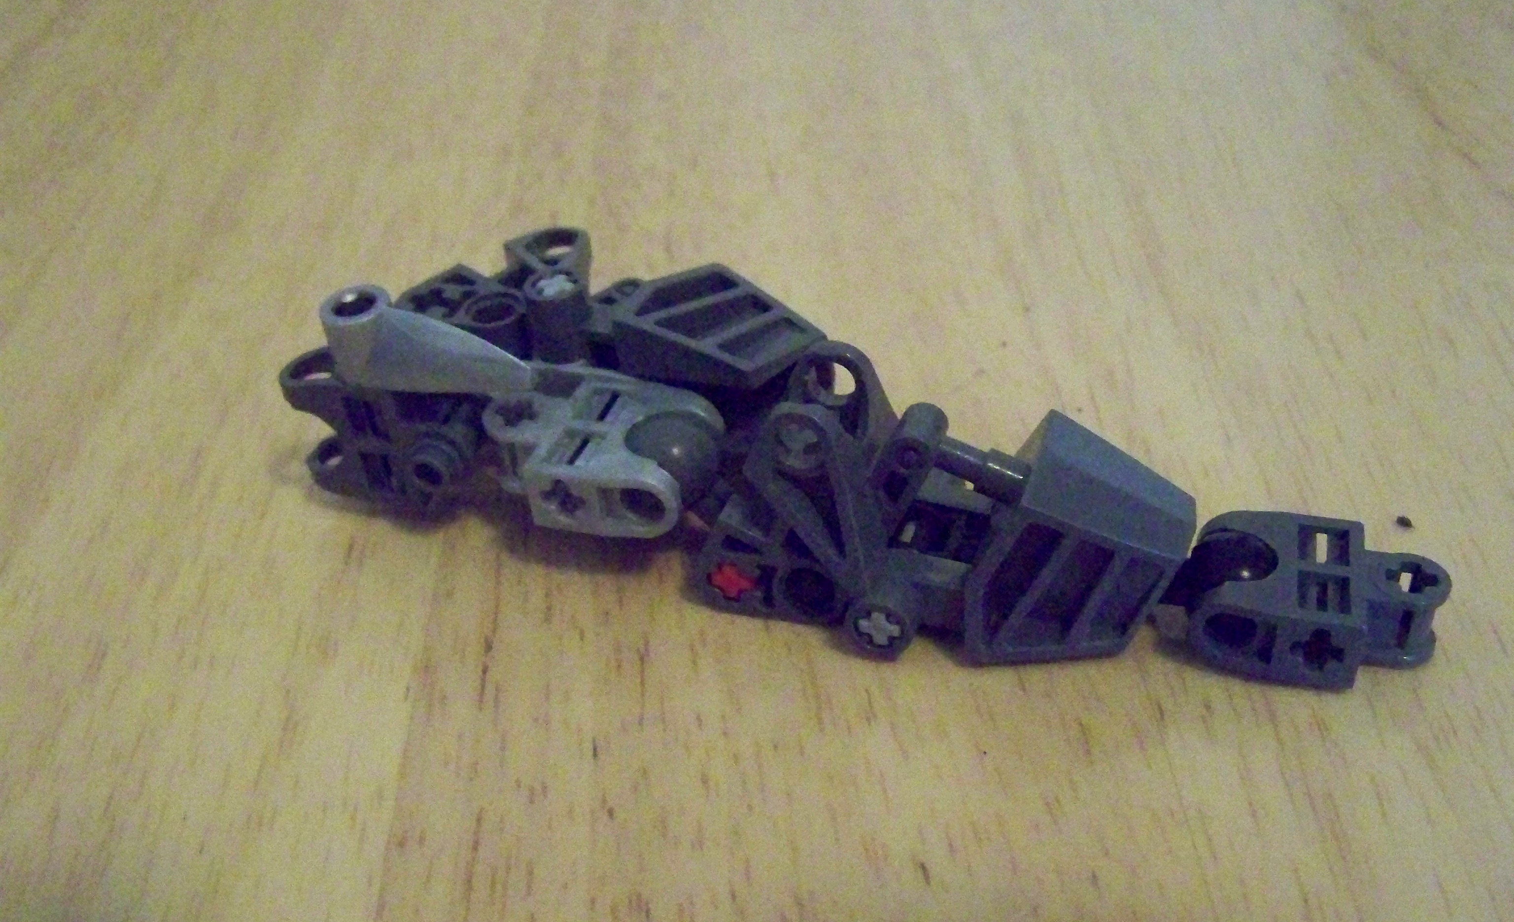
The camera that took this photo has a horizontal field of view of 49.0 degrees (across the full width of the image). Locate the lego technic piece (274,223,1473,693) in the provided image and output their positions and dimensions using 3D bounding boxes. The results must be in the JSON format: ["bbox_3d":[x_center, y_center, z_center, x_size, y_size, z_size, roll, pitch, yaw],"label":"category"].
[{"bbox_3d":[0.008,-0.003,0.181,0.131,0.022,0.043,15,41,20],"label":"lego technic piece"}]

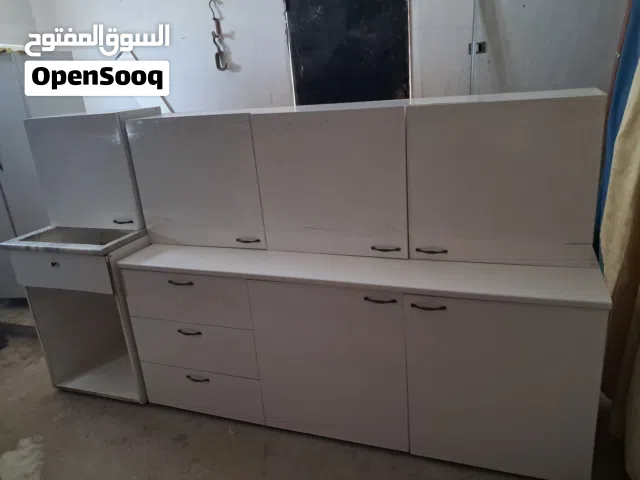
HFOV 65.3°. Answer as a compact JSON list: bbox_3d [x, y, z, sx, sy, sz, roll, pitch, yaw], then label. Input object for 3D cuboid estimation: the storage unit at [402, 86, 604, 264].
[{"bbox_3d":[0.696,-0.244,1.946,0.650,0.602,0.303,3,20,21],"label":"storage unit"}]

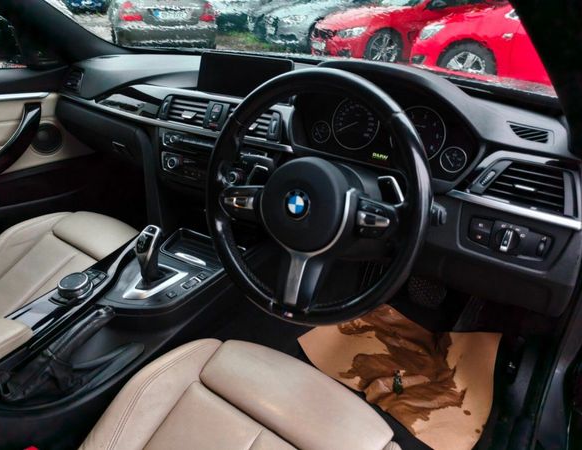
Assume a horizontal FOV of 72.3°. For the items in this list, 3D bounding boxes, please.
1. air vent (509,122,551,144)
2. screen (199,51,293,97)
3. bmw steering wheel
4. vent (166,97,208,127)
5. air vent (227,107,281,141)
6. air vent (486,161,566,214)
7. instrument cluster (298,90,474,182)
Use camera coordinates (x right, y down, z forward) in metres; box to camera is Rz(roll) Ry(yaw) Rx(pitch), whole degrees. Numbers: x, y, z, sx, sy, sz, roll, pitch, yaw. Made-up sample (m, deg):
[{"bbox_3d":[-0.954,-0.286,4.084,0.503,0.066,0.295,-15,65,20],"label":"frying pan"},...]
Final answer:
[{"bbox_3d":[0.372,-0.142,0.619,0.064,0.016,0.045,20,49,31],"label":"air vent"},{"bbox_3d":[-0.108,-0.340,0.920,0.267,0.098,0.025,20,20,31],"label":"screen"},{"bbox_3d":[0.027,-0.039,0.606,0.372,0.372,0.085,8,4,32],"label":"bmw steering wheel"},{"bbox_3d":[-0.239,-0.266,0.931,0.120,0.062,0.030,15,16,24],"label":"vent"},{"bbox_3d":[-0.077,-0.223,0.858,0.125,0.062,0.030,15,16,24],"label":"air vent"},{"bbox_3d":[0.352,-0.062,0.590,0.112,0.062,0.030,22,19,34],"label":"air vent"},{"bbox_3d":[0.177,-0.176,0.761,0.335,0.125,0.050,20,17,31],"label":"instrument cluster"}]

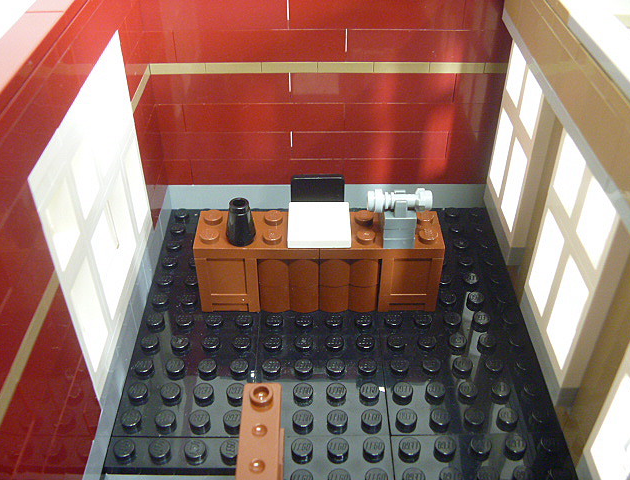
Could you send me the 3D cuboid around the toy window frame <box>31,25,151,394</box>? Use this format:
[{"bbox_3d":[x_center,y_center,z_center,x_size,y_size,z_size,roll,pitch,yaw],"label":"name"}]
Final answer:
[{"bbox_3d":[-0.050,-0.007,0.148,0.007,0.059,0.064,0,39,0],"label":"toy window frame"}]

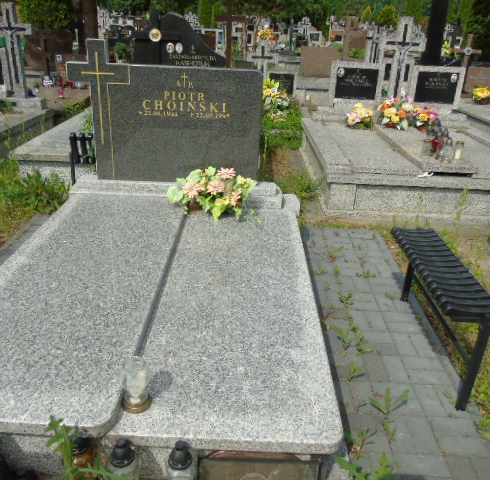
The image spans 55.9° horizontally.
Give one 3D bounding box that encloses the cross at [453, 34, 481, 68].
[{"bbox_3d":[3.847,-3.072,8.080,0.475,0.940,0.100,3,25,0],"label":"cross"}]

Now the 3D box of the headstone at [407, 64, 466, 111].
[{"bbox_3d":[2.597,-2.067,6.259,0.625,0.509,0.130,3,22,0],"label":"headstone"}]

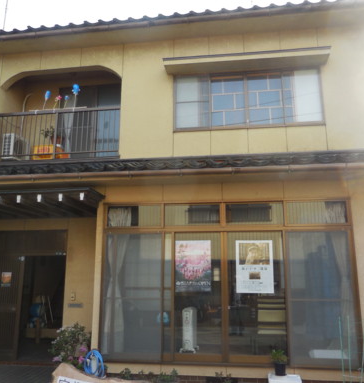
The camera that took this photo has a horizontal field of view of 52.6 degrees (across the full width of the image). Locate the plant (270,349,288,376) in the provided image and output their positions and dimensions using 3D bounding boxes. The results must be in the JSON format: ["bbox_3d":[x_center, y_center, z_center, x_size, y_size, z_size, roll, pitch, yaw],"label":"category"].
[{"bbox_3d":[1.186,2.093,4.519,0.200,0.296,0.200,-2,-11,8],"label":"plant"}]

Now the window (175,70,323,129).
[{"bbox_3d":[1.179,-1.682,6.722,2.680,1.129,0.100,-2,-11,8],"label":"window"}]

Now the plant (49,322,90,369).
[{"bbox_3d":[-1.539,2.154,5.088,0.546,0.628,0.500,-2,-11,8],"label":"plant"}]

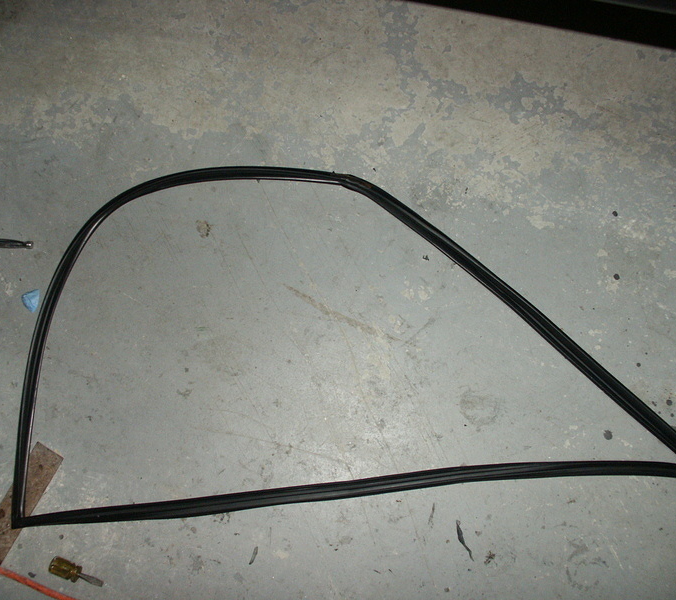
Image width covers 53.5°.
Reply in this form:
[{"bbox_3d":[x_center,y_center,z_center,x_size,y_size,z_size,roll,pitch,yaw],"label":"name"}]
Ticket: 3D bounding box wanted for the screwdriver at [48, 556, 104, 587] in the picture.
[{"bbox_3d":[-0.372,0.391,0.954,0.084,0.024,0.024,18,76,5],"label":"screwdriver"}]

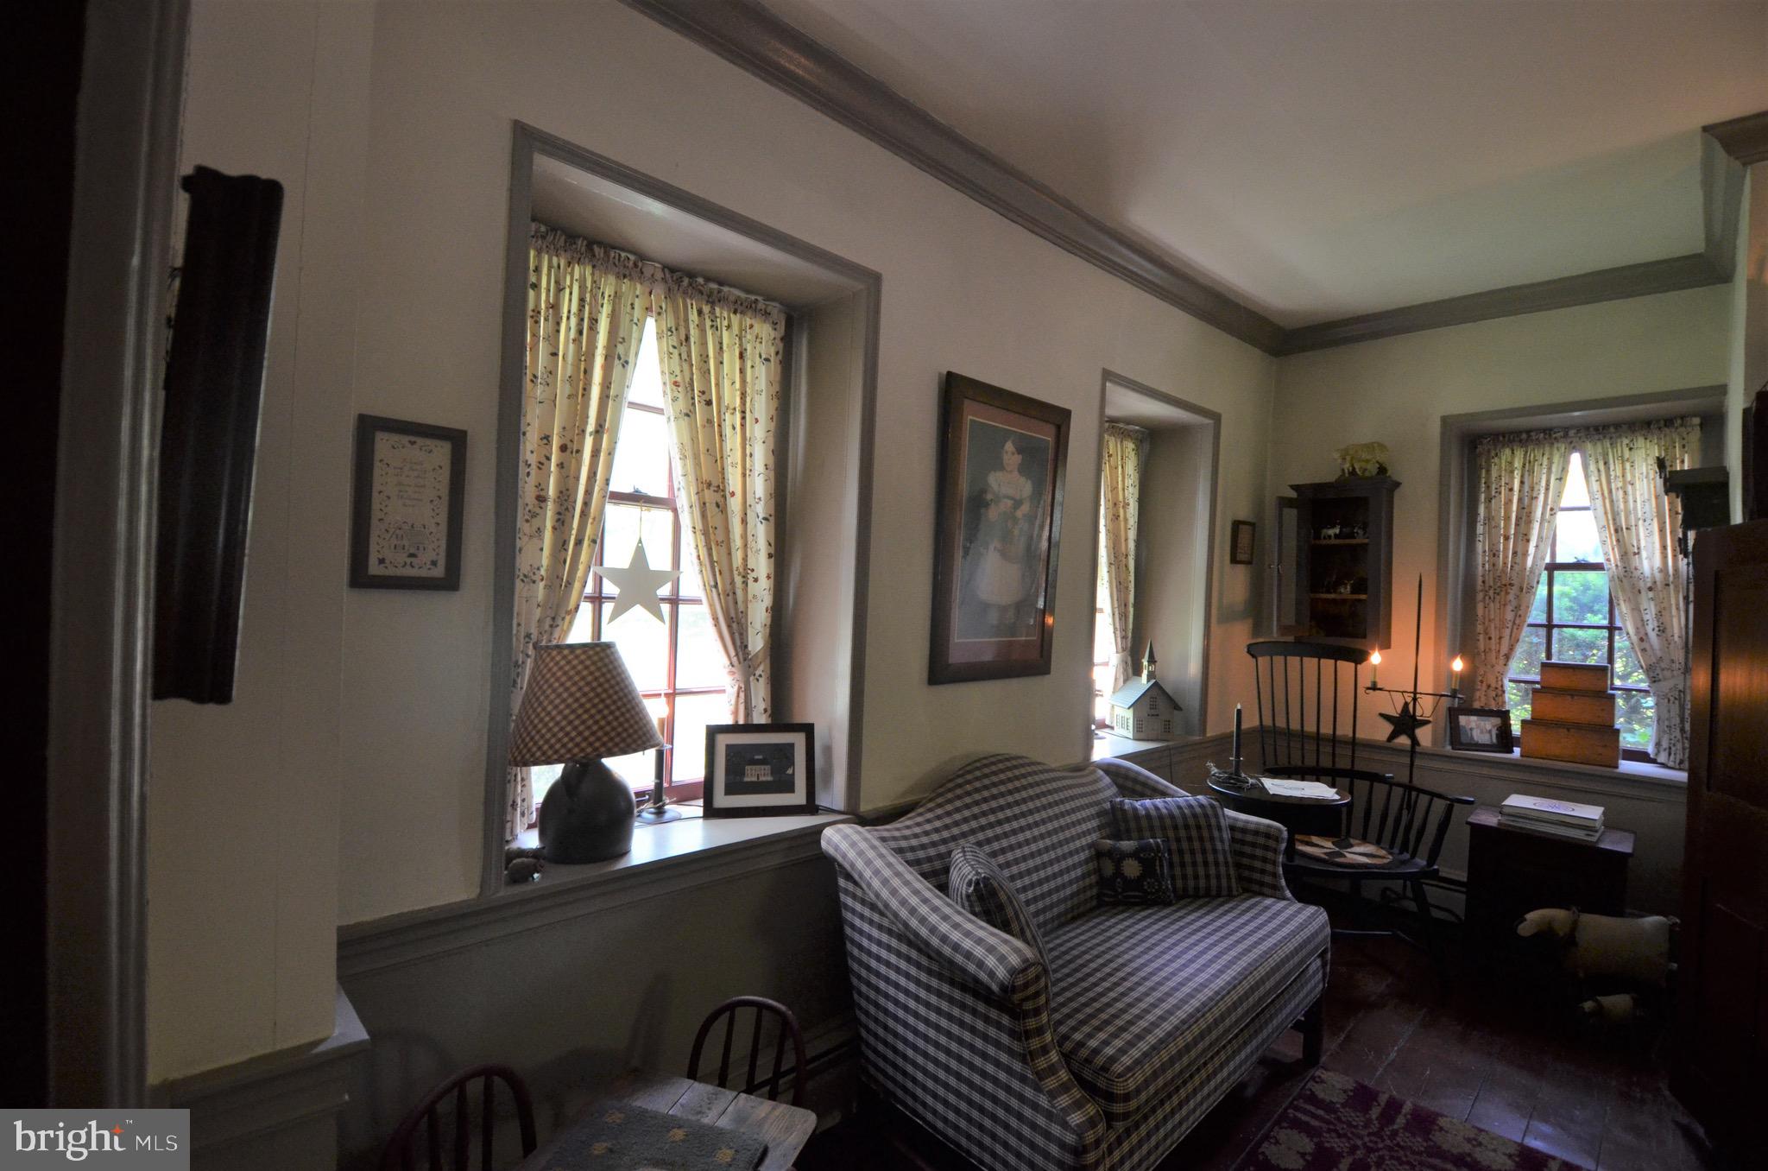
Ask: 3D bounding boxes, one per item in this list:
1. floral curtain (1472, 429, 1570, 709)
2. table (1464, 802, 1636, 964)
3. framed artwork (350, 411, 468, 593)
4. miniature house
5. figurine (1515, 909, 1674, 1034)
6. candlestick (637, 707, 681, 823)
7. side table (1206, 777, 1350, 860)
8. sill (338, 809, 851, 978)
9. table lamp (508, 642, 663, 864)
[{"bbox_3d":[2.875,0.023,3.335,0.340,1.406,0.081,2,-1,41],"label":"floral curtain"},{"bbox_3d":[2.530,1.216,2.802,0.450,0.594,0.331,2,-1,39],"label":"table"},{"bbox_3d":[-0.873,-0.148,1.360,0.169,0.307,0.022,2,-1,-40],"label":"framed artwork"},{"bbox_3d":[1.184,0.476,3.316,0.231,0.411,0.156,2,0,-12],"label":"miniature house"},{"bbox_3d":[2.424,1.301,2.496,0.481,0.411,0.169,2,0,0],"label":"figurine"},{"bbox_3d":[-0.597,0.467,1.974,0.116,0.300,0.116,2,-1,-40],"label":"candlestick"},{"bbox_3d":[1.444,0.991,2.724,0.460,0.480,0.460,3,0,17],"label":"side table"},{"bbox_3d":[-0.622,0.667,1.808,1.188,0.100,0.362,2,-1,-40],"label":"sill"},{"bbox_3d":[-0.691,0.376,1.729,0.347,0.471,0.347,2,-1,-40],"label":"table lamp"}]

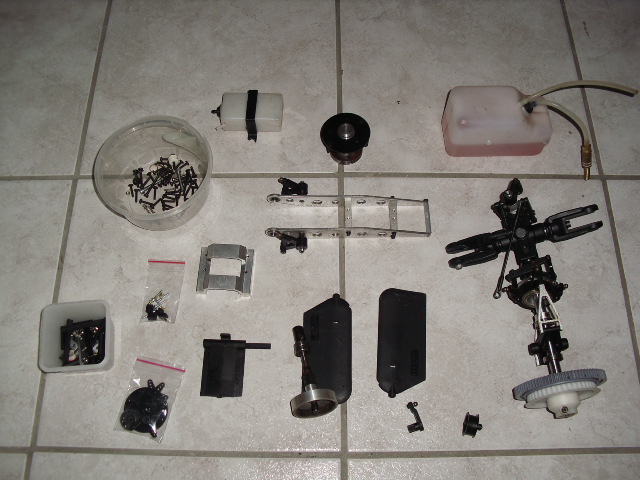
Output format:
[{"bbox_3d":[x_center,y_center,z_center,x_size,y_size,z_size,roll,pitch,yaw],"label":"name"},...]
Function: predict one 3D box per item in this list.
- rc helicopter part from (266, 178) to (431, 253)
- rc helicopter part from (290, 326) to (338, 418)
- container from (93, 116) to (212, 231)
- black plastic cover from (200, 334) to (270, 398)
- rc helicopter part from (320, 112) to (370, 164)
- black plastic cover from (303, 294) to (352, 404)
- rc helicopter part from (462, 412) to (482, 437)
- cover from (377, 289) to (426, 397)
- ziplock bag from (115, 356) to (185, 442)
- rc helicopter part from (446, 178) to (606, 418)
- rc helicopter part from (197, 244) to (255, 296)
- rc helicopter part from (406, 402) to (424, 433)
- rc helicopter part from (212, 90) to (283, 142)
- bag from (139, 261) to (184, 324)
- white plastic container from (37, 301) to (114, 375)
[{"bbox_3d":[0.031,-0.022,0.728,0.177,0.028,0.088,1,66,0],"label":"rc helicopter part"},{"bbox_3d":[-0.014,0.122,0.660,0.047,0.047,0.086,-10,52,-5],"label":"rc helicopter part"},{"bbox_3d":[-0.179,-0.069,0.737,0.130,0.046,0.130,0,66,-1],"label":"container"},{"bbox_3d":[-0.083,0.126,0.667,0.068,0.012,0.065,0,65,0],"label":"black plastic cover"},{"bbox_3d":[0.029,-0.115,0.764,0.055,0.041,0.055,0,65,0],"label":"rc helicopter part"},{"bbox_3d":[0.008,0.109,0.676,0.050,0.011,0.114,0,65,0],"label":"black plastic cover"},{"bbox_3d":[0.147,0.178,0.639,0.018,0.023,0.023,13,66,5],"label":"rc helicopter part"},{"bbox_3d":[0.085,0.104,0.682,0.050,0.011,0.114,4,66,1],"label":"cover"},{"bbox_3d":[-0.168,0.156,0.656,0.050,0.011,0.076,13,66,5],"label":"ziplock bag"},{"bbox_3d":[0.219,0.043,0.666,0.159,0.093,0.258,-4,66,-2],"label":"rc helicopter part"},{"bbox_3d":[-0.101,0.031,0.711,0.057,0.014,0.053,3,66,1],"label":"rc helicopter part"},{"bbox_3d":[0.091,0.173,0.648,0.018,0.009,0.030,-16,66,-8],"label":"rc helicopter part"},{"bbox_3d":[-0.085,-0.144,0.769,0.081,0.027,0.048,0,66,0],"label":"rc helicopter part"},{"bbox_3d":[-0.167,0.054,0.703,0.039,0.009,0.070,3,66,1],"label":"bag"},{"bbox_3d":[-0.235,0.102,0.659,0.067,0.045,0.068,-5,65,-3],"label":"white plastic container"}]

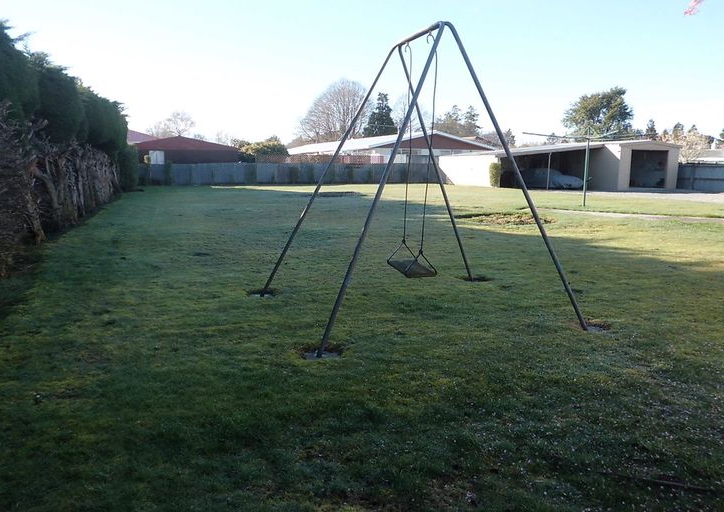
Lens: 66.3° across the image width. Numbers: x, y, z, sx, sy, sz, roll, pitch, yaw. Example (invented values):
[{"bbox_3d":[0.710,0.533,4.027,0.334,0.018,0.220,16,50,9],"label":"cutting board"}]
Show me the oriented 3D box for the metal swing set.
[{"bbox_3d":[0.535,-0.789,5.538,2.700,2.740,2.170,-3,10,-20],"label":"metal swing set"}]

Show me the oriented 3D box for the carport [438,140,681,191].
[{"bbox_3d":[13.265,-6.114,37.786,12.000,3.100,9.000,-4,10,-25],"label":"carport"}]

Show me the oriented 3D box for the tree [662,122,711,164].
[{"bbox_3d":[26.906,-8.248,45.212,4.100,4.900,4.100,-5,11,-30],"label":"tree"}]

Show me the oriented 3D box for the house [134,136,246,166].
[{"bbox_3d":[-15.216,-8.097,45.311,9.400,3.500,8.500,-4,10,-24],"label":"house"}]

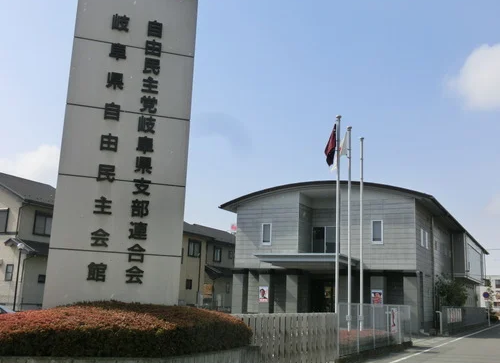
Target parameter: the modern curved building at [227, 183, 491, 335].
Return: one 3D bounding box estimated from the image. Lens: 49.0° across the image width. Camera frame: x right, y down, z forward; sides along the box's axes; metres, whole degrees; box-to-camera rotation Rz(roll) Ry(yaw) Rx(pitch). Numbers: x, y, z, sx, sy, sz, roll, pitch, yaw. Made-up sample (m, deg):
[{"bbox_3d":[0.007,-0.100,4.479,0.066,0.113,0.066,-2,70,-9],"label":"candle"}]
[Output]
[{"bbox_3d":[12.970,8.595,53.564,15.600,9.800,43.500,-4,-13,27],"label":"modern curved building"}]

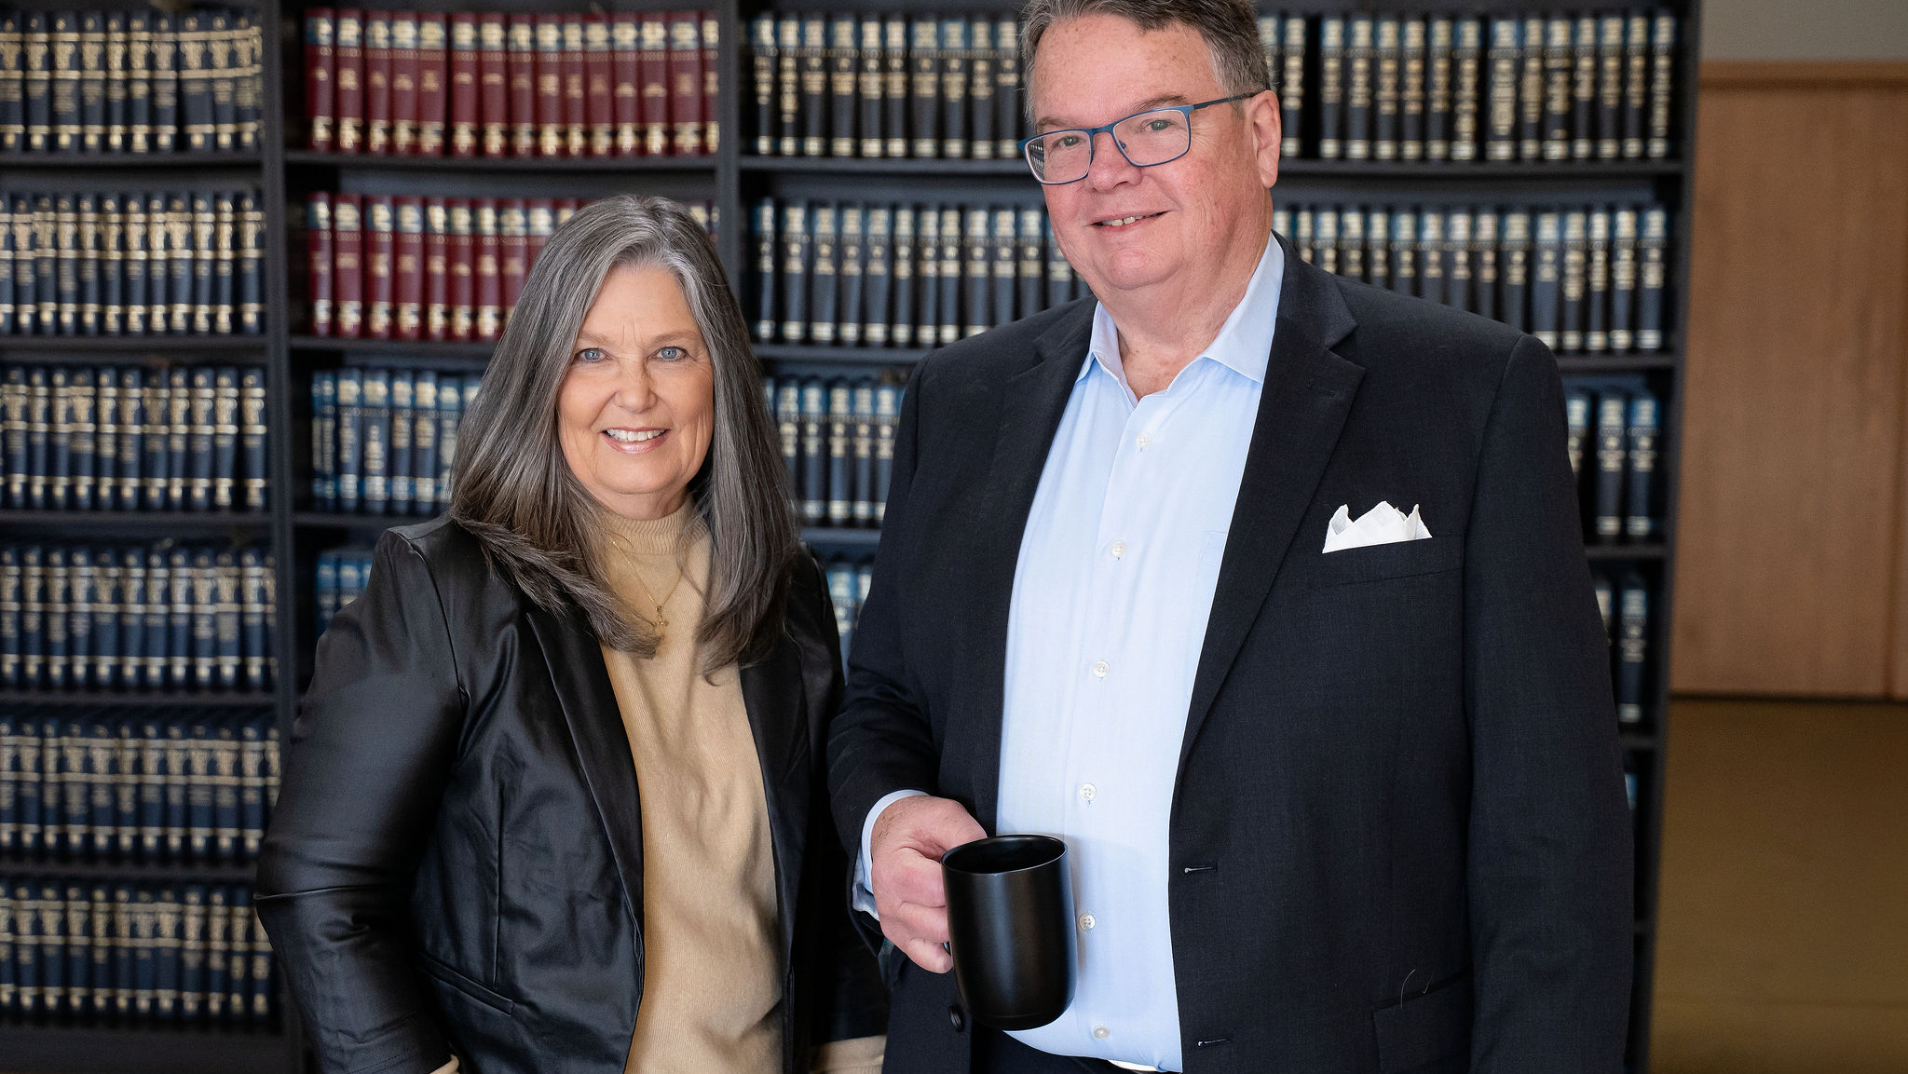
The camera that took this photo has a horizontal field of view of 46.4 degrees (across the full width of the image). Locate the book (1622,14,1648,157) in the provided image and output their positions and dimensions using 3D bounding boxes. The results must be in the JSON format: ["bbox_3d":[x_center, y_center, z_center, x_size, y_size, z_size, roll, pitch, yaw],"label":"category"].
[{"bbox_3d":[1.142,-0.759,3.792,0.042,0.254,0.178,1,7,6],"label":"book"}]

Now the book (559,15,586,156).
[{"bbox_3d":[-0.661,-0.799,3.995,0.050,0.249,0.178,1,7,5],"label":"book"}]

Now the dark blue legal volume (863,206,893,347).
[{"bbox_3d":[-0.126,-0.468,3.982,0.051,0.249,0.178,1,7,5],"label":"dark blue legal volume"}]

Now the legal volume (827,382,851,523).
[{"bbox_3d":[-0.196,-0.153,4.026,0.049,0.249,0.178,1,7,5],"label":"legal volume"}]

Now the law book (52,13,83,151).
[{"bbox_3d":[-1.579,-0.825,4.069,0.051,0.248,0.170,1,7,6],"label":"law book"}]

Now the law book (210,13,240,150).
[{"bbox_3d":[-1.301,-0.826,4.078,0.046,0.246,0.175,1,7,5],"label":"law book"}]

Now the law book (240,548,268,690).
[{"bbox_3d":[-1.265,0.140,4.140,0.050,0.254,0.178,1,7,6],"label":"law book"}]

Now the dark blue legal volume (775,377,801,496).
[{"bbox_3d":[-0.282,-0.159,4.010,0.044,0.255,0.185,1,7,5],"label":"dark blue legal volume"}]

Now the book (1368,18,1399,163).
[{"bbox_3d":[0.735,-0.768,3.831,0.047,0.254,0.178,1,7,6],"label":"book"}]

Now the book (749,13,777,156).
[{"bbox_3d":[-0.320,-0.788,3.940,0.044,0.255,0.170,1,7,5],"label":"book"}]

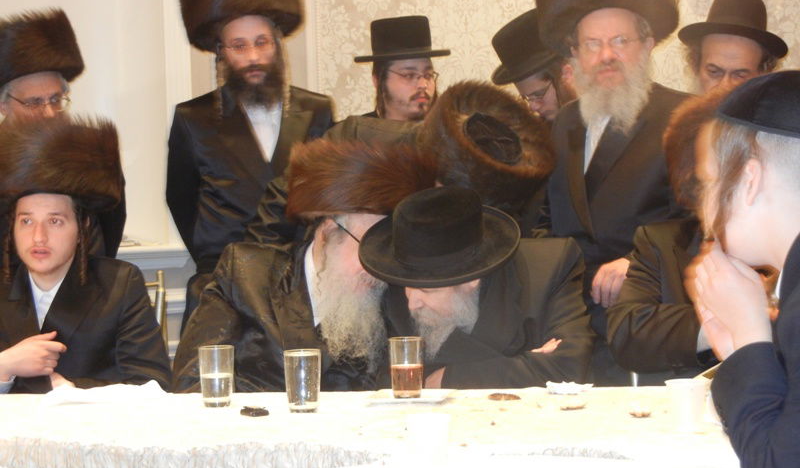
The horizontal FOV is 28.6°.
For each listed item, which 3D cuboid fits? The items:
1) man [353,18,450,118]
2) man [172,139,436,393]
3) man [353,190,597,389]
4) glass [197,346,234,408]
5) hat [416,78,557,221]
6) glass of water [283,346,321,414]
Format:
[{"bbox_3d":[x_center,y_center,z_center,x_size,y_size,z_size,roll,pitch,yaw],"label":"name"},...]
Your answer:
[{"bbox_3d":[-0.011,0.160,4.950,0.520,1.700,0.340,-3,3,-25],"label":"man"},{"bbox_3d":[-0.228,0.436,3.600,0.620,1.288,0.780,-3,3,-23],"label":"man"},{"bbox_3d":[0.189,0.477,3.600,0.600,1.181,0.780,-1,3,14],"label":"man"},{"bbox_3d":[-0.375,0.291,3.217,0.072,0.120,0.072,-2,3,0],"label":"glass"},{"bbox_3d":[0.212,-0.217,3.900,0.330,0.340,0.160,14,-49,-25],"label":"hat"},{"bbox_3d":[-0.195,0.292,3.127,0.073,0.121,0.073,-2,3,0],"label":"glass of water"}]

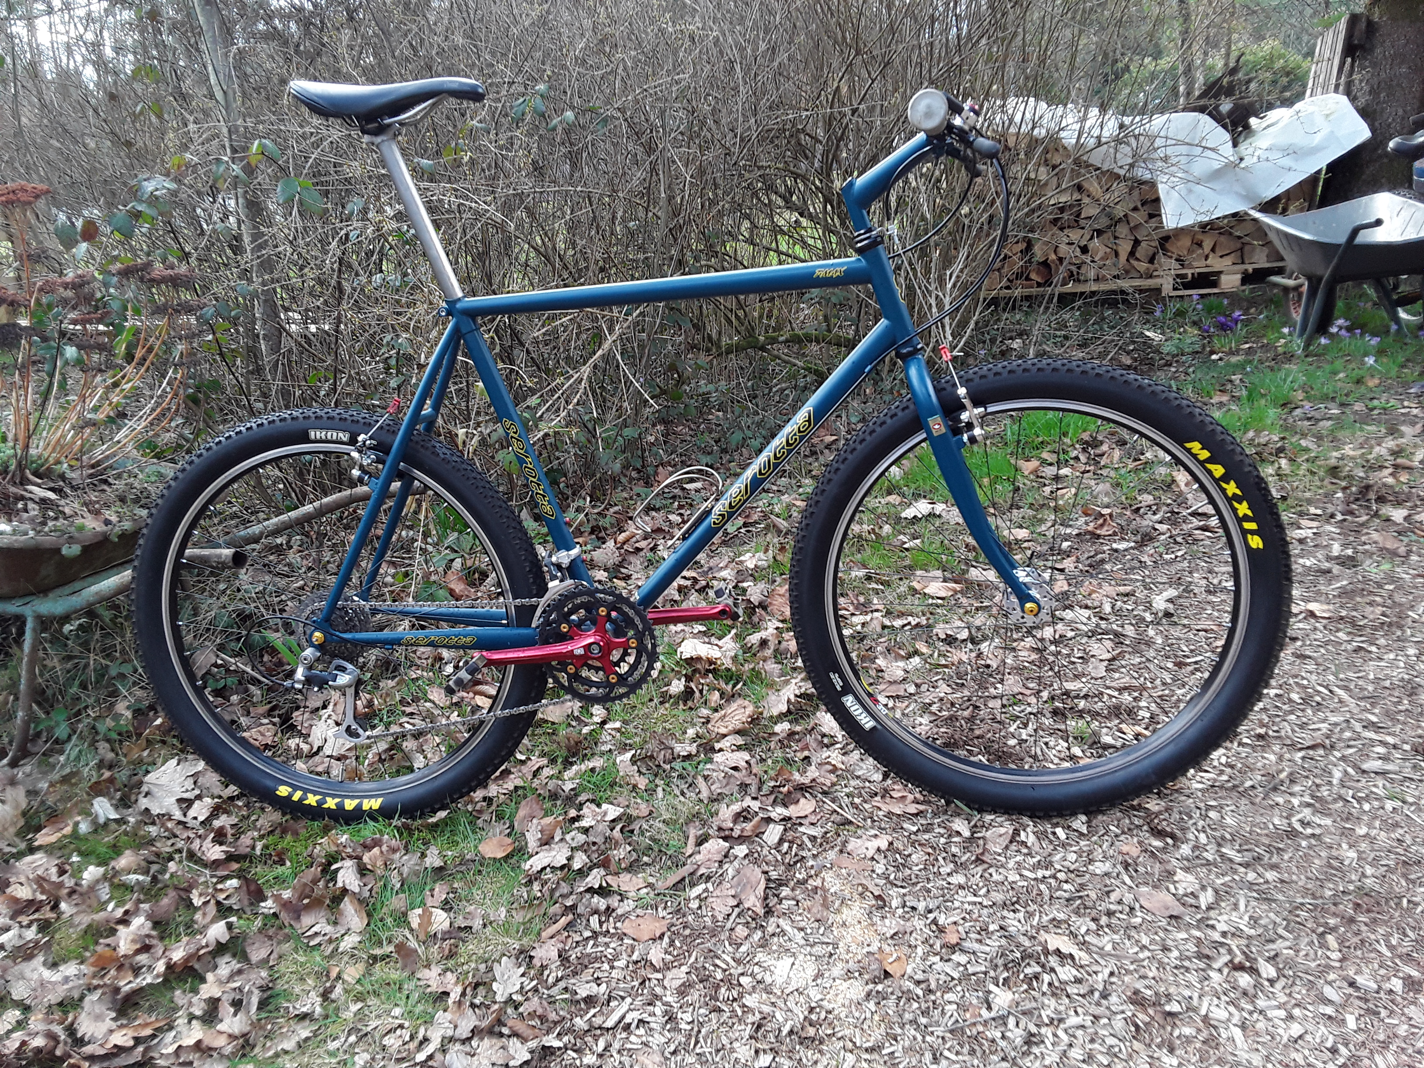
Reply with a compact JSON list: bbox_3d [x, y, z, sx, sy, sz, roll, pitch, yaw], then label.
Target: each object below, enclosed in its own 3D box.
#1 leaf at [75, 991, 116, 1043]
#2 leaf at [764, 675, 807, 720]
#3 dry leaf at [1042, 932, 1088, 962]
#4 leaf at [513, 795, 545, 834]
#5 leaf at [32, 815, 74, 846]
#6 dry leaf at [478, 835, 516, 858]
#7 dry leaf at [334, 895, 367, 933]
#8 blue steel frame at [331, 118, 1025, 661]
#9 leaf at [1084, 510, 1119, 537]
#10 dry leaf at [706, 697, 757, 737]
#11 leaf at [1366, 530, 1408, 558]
[{"bbox_3d":[-0.724,0.567,1.304,0.050,0.030,0.070,-13,15,-32],"label":"leaf"},{"bbox_3d":[0.139,0.312,2.122,0.086,0.040,0.110,1,13,23],"label":"leaf"},{"bbox_3d":[0.412,0.483,1.299,0.036,0.018,0.062,-12,15,-31],"label":"dry leaf"},{"bbox_3d":[-0.288,0.439,1.740,0.042,0.022,0.074,-3,20,10],"label":"leaf"},{"bbox_3d":[-1.089,0.491,1.830,0.028,0.022,0.065,12,27,40],"label":"leaf"},{"bbox_3d":[-0.319,0.465,1.653,0.054,0.015,0.045,-7,13,-13],"label":"dry leaf"},{"bbox_3d":[-0.504,0.531,1.549,0.042,0.022,0.071,-14,21,-21],"label":"dry leaf"},{"bbox_3d":[-0.091,-0.177,1.589,1.057,0.687,0.145,-3,13,8],"label":"blue steel frame"},{"bbox_3d":[0.924,-0.021,2.630,0.077,0.035,0.056,2,21,21],"label":"leaf"},{"bbox_3d":[0.036,0.322,1.967,0.089,0.022,0.060,-22,25,-37],"label":"dry leaf"},{"bbox_3d":[1.723,0.026,2.836,0.105,0.045,0.100,3,15,31],"label":"leaf"}]

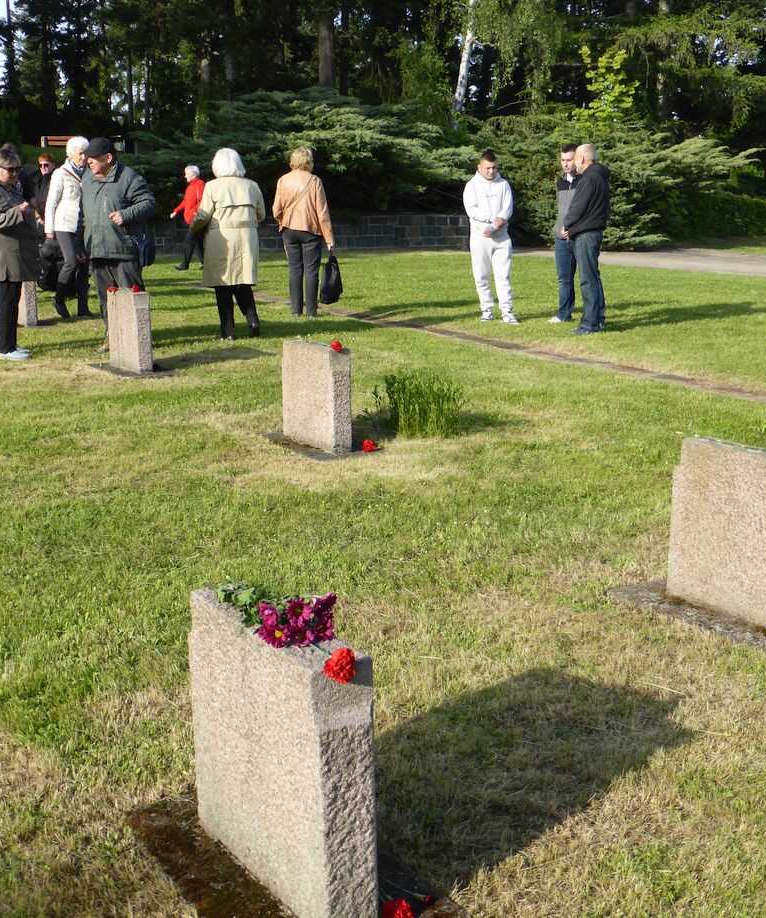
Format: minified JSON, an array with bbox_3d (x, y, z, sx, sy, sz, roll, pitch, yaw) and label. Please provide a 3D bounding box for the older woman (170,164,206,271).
[{"bbox_3d":[-3.002,-3.756,19.207,0.650,1.585,0.500,-3,13,-11],"label":"older woman"}]

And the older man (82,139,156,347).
[{"bbox_3d":[-2.215,-1.801,10.393,0.600,1.740,0.430,10,16,36],"label":"older man"}]

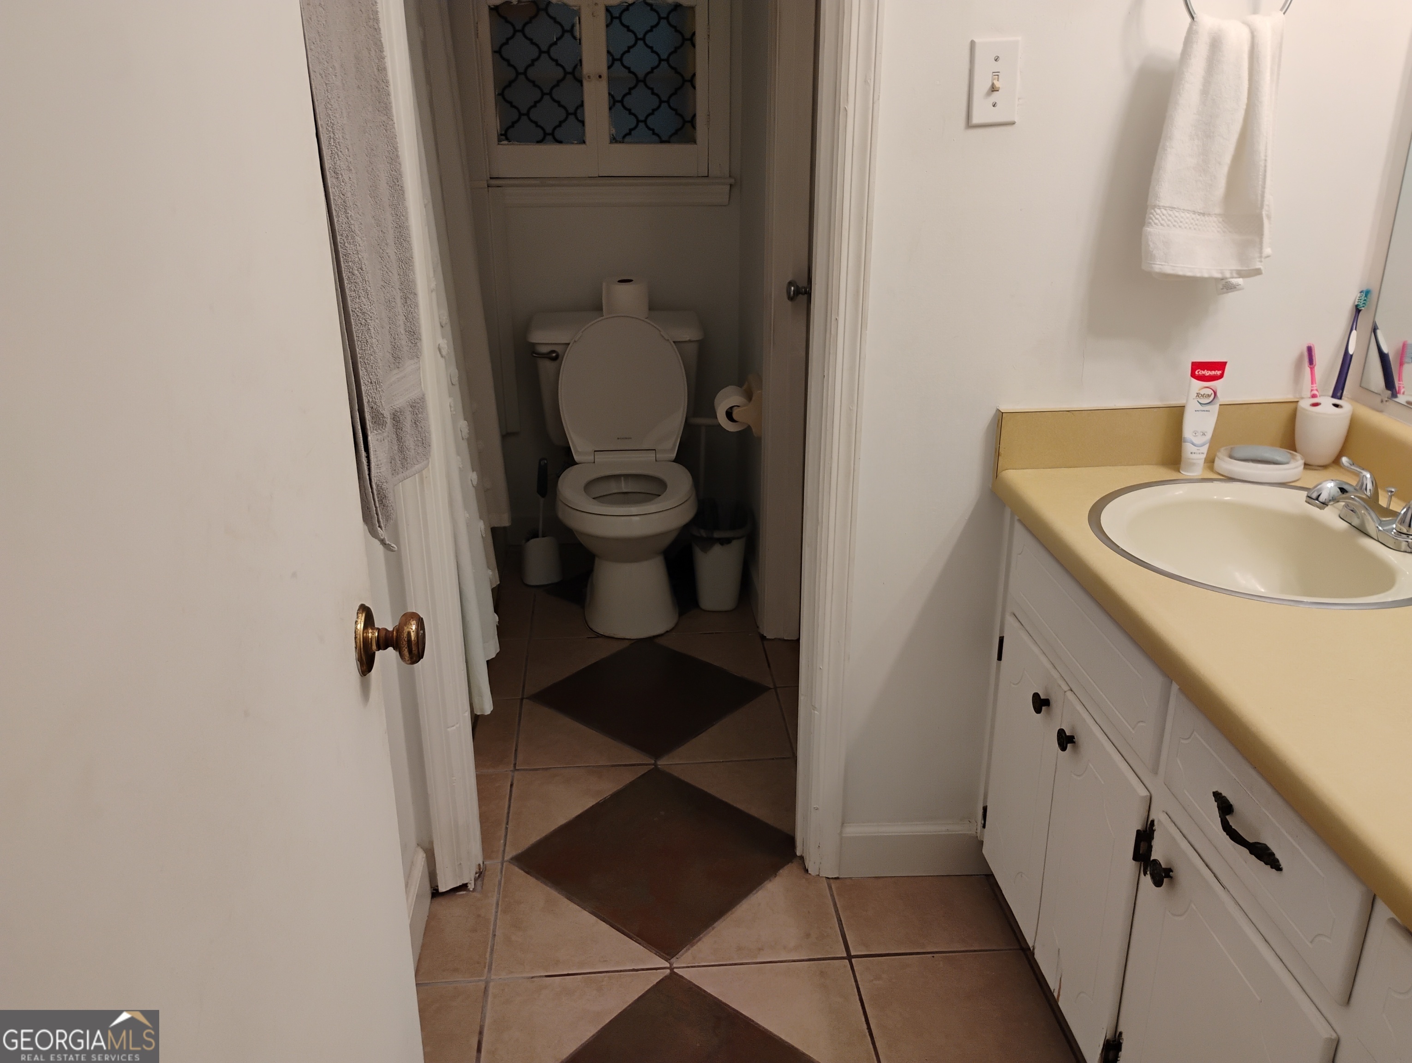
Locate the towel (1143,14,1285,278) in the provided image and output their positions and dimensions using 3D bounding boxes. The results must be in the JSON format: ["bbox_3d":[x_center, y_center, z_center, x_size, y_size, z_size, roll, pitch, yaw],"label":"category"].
[{"bbox_3d":[0.736,-0.546,1.633,0.197,0.352,0.080,-2,22,-4],"label":"towel"}]

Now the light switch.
[{"bbox_3d":[0.411,-0.634,1.615,0.071,0.115,0.018,-2,22,-4],"label":"light switch"}]

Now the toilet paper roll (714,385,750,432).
[{"bbox_3d":[0.071,-0.326,3.013,0.094,0.094,0.100,-2,22,-4],"label":"toilet paper roll"}]

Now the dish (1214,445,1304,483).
[{"bbox_3d":[0.866,-0.103,1.793,0.137,0.030,0.115,-11,24,-26],"label":"dish"}]

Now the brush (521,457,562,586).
[{"bbox_3d":[-0.482,-0.036,3.305,0.110,0.370,0.110,-2,22,-4],"label":"brush"}]

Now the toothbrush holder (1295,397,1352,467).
[{"bbox_3d":[0.969,-0.149,1.807,0.078,0.105,0.078,-2,22,-4],"label":"toothbrush holder"}]

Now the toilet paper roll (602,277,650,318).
[{"bbox_3d":[-0.227,-0.656,3.239,0.129,0.104,0.129,-2,22,-4],"label":"toilet paper roll"}]

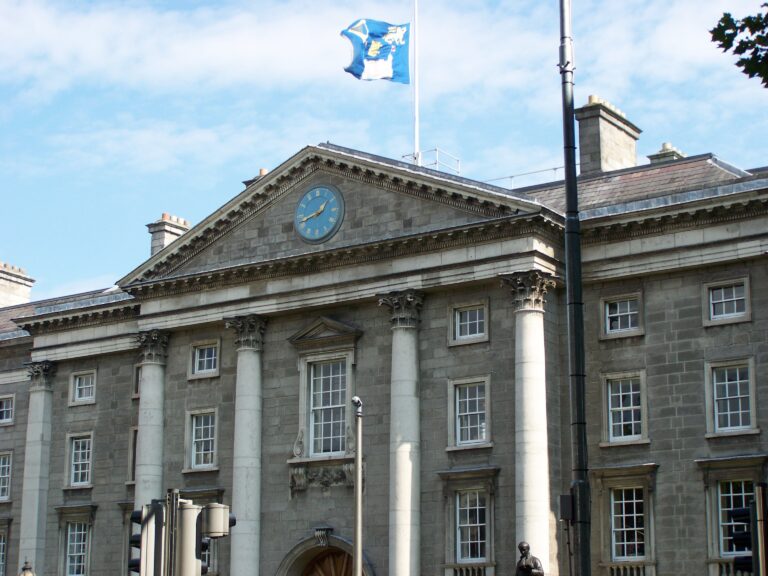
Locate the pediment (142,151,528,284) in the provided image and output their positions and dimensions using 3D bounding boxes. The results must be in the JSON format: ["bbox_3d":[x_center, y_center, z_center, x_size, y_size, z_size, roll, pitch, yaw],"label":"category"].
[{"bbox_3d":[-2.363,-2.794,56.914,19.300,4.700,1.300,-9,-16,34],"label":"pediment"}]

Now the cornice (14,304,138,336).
[{"bbox_3d":[-12.615,1.351,65.960,8.400,0.900,0.900,-9,-16,34],"label":"cornice"}]

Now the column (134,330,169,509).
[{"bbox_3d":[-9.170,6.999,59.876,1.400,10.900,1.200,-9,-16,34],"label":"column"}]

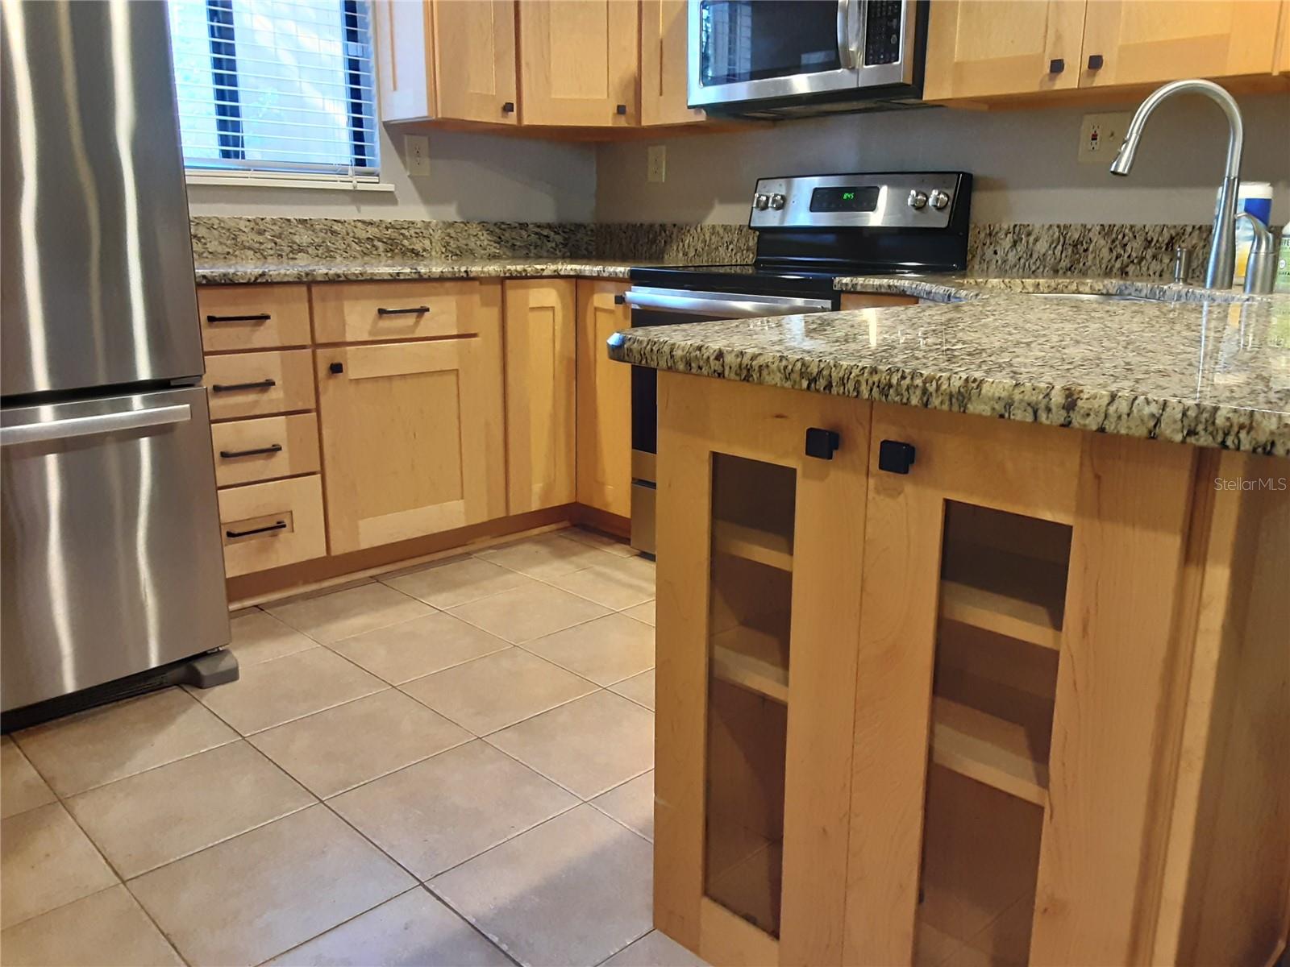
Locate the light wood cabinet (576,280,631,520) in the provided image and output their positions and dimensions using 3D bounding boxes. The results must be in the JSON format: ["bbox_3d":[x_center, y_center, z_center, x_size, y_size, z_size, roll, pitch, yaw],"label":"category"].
[{"bbox_3d":[0.087,-0.327,3.555,0.570,0.760,0.312,-13,19,-42],"label":"light wood cabinet"}]

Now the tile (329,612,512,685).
[{"bbox_3d":[-0.578,0.422,2.670,0.346,0.012,0.346,-13,19,-41],"label":"tile"}]

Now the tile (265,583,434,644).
[{"bbox_3d":[-0.799,0.355,2.858,0.341,0.011,0.334,-13,19,-42],"label":"tile"}]

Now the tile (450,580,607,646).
[{"bbox_3d":[-0.322,0.361,2.901,0.346,0.012,0.346,-13,19,-41],"label":"tile"}]

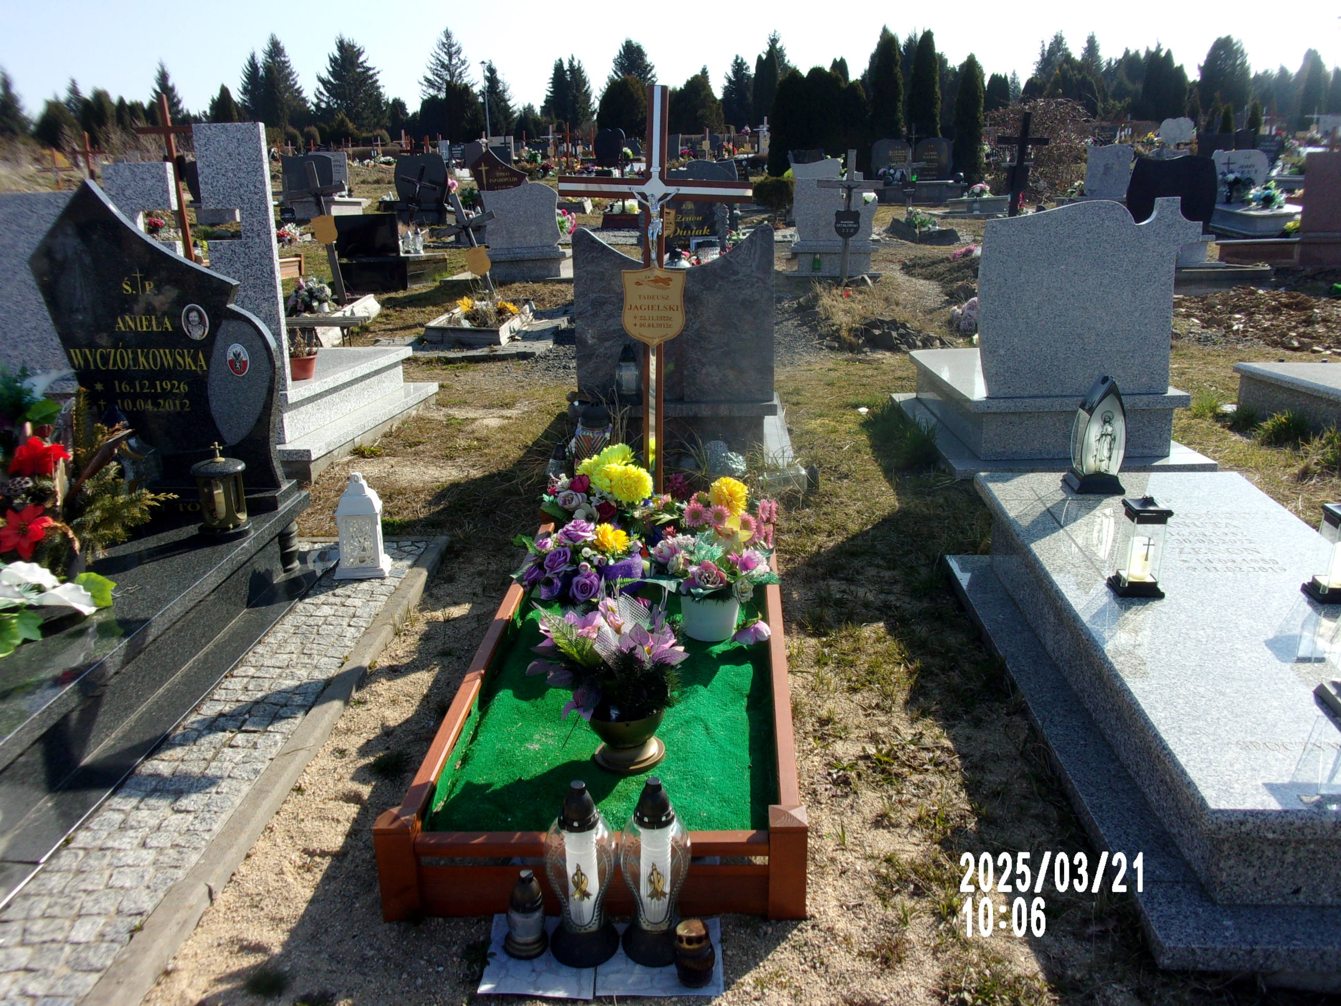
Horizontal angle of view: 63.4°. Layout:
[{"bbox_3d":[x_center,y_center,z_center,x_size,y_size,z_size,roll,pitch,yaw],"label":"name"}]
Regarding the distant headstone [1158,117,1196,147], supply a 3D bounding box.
[{"bbox_3d":[11.674,-8.535,25.000,0.845,0.642,0.100,-1,15,5],"label":"distant headstone"}]

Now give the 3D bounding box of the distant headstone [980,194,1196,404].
[{"bbox_3d":[1.759,-0.866,4.617,0.894,0.805,0.080,-1,15,5],"label":"distant headstone"}]

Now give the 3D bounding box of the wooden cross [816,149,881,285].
[{"bbox_3d":[1.905,-3.039,11.600,0.700,1.412,0.070,0,19,3],"label":"wooden cross"}]

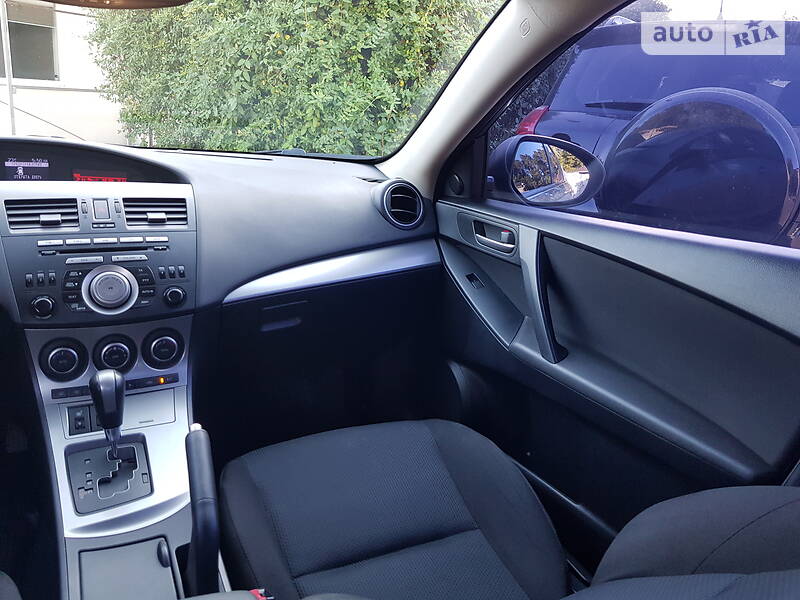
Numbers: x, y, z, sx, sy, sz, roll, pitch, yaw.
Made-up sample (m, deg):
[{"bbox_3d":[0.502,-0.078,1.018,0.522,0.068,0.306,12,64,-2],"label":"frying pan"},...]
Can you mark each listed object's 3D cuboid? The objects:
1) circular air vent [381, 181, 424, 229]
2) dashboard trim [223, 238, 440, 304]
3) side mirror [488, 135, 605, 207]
[{"bbox_3d":[0.004,-0.203,1.290,0.098,0.098,0.040,-6,-3,-31],"label":"circular air vent"},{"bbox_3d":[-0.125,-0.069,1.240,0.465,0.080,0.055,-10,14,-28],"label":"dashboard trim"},{"bbox_3d":[0.314,-0.286,1.326,0.230,0.148,0.125,-2,16,-19],"label":"side mirror"}]

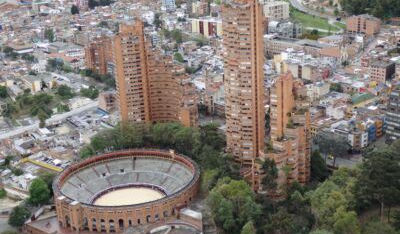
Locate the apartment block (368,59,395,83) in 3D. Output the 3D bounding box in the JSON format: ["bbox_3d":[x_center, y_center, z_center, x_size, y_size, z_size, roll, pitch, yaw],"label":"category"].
[{"bbox_3d":[143.370,-34.990,447.430,16.500,16.500,15.000,-19,23,-42],"label":"apartment block"}]

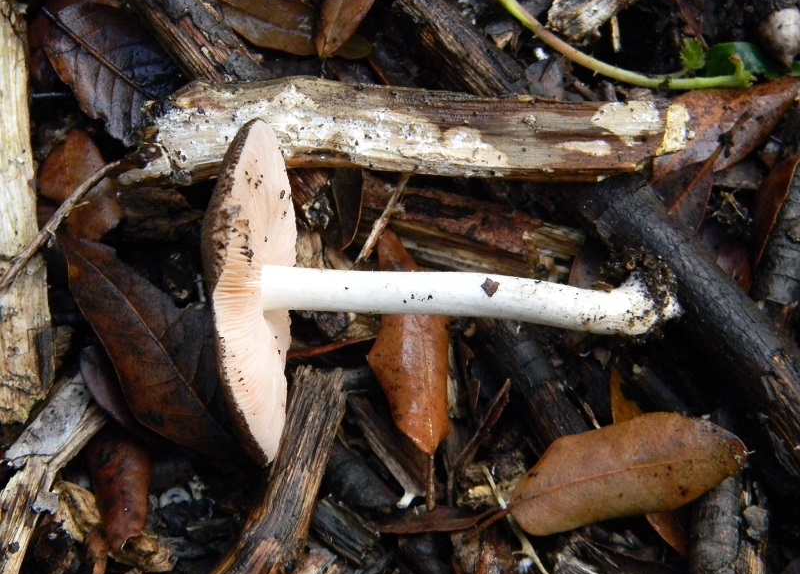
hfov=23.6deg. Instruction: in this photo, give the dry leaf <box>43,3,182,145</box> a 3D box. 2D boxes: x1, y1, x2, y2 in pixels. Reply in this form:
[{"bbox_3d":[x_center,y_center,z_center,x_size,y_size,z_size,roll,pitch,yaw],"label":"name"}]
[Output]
[{"bbox_3d":[-0.073,-0.054,0.494,0.048,0.011,0.028,39,80,8],"label":"dry leaf"}]

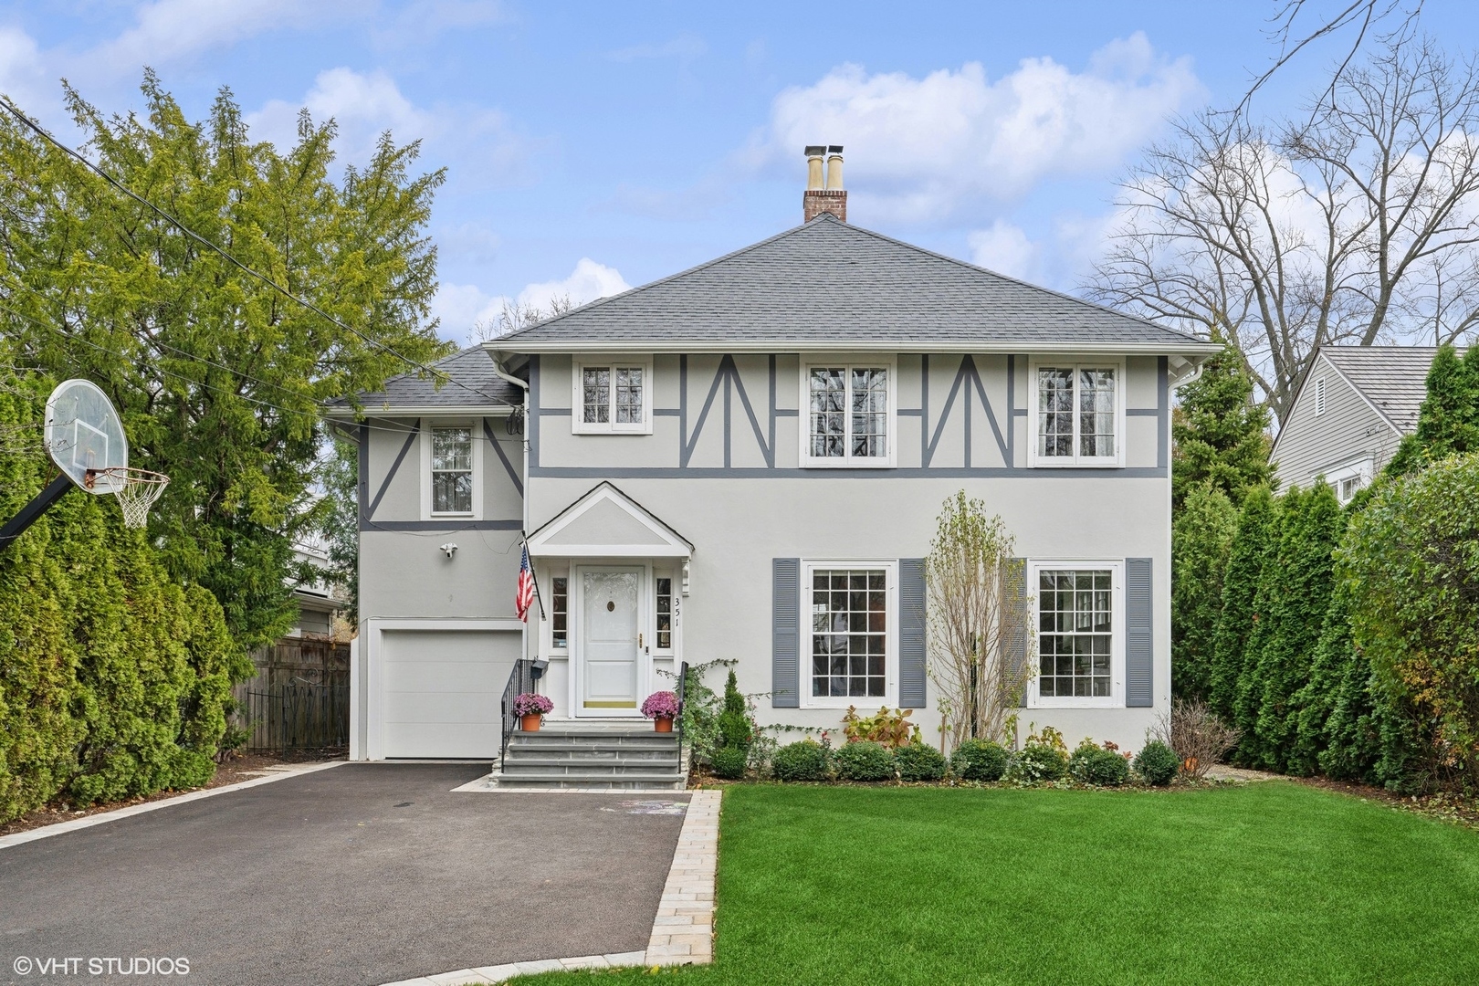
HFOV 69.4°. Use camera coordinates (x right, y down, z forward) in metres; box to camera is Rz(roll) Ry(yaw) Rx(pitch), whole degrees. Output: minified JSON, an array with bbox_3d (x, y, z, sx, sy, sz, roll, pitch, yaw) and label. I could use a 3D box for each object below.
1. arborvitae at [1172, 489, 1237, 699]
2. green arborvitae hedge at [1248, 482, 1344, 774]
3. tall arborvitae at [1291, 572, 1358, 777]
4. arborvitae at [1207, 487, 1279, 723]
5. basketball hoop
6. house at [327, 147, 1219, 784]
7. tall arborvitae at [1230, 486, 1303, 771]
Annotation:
[{"bbox_3d":[8.147,2.055,18.800,1.350,4.394,1.350,0,-2,0],"label":"arborvitae"},{"bbox_3d":[8.283,1.983,15.800,1.250,4.308,1.250,0,-2,0],"label":"green arborvitae hedge"},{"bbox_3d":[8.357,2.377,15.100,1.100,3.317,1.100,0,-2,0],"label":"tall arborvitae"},{"bbox_3d":[8.300,2.100,17.400,1.250,4.450,1.250,0,-3,0],"label":"arborvitae"},{"bbox_3d":[-5.128,0.040,9.000,0.600,0.500,0.470,0,-2,0],"label":"basketball hoop"},{"bbox_3d":[0.000,-1.150,18.500,12.700,10.300,10.400,0,-2,0],"label":"house"},{"bbox_3d":[8.249,2.078,16.700,1.150,4.337,1.150,0,-2,0],"label":"tall arborvitae"}]

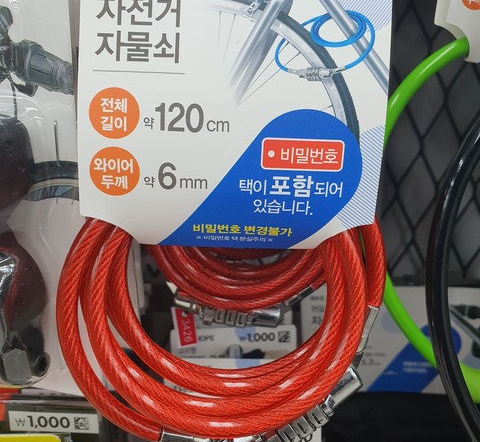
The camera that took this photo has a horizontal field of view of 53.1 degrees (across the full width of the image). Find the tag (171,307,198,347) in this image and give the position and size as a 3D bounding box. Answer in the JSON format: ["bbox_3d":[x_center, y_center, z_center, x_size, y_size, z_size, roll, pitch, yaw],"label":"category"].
[{"bbox_3d":[-0.029,0.055,0.253,0.010,0.022,0.002,-11,10,2],"label":"tag"}]

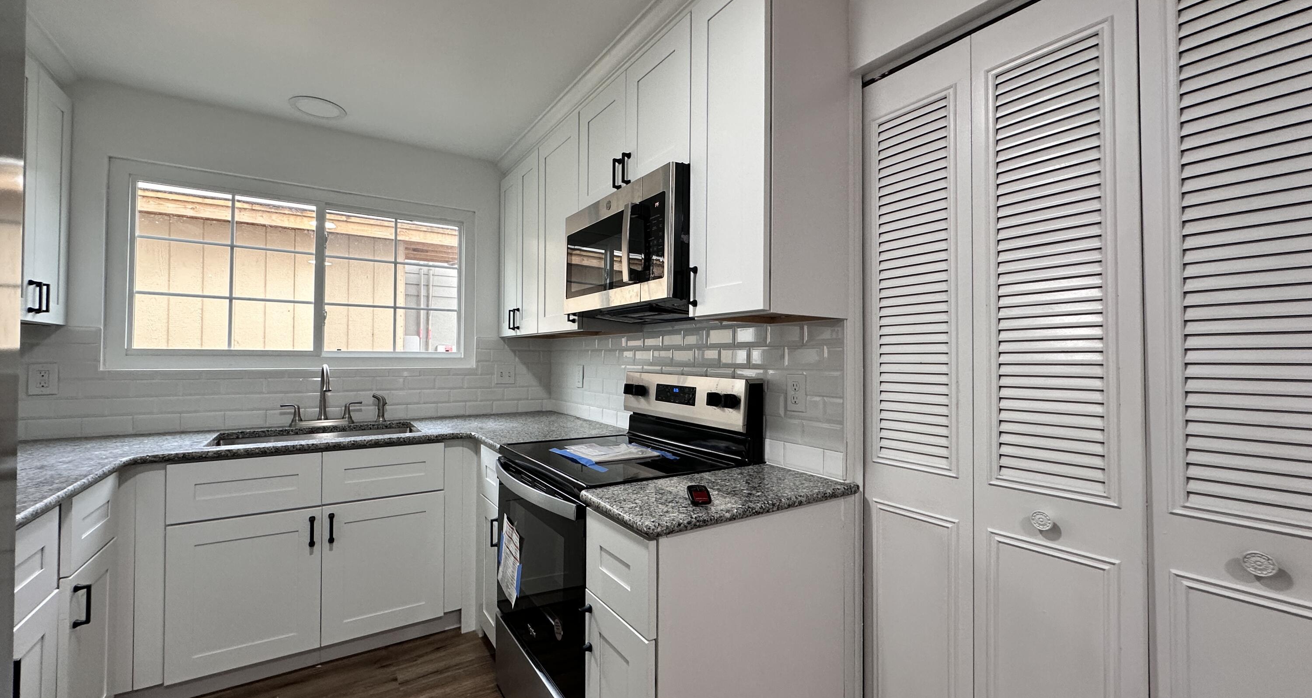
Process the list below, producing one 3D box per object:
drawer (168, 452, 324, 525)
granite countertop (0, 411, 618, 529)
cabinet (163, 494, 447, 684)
[{"bbox_3d":[-1.610,0.513,2.126,0.454,0.207,0.400,1,-1,-33],"label":"drawer"},{"bbox_3d":[-1.259,0.392,2.027,2.435,0.039,1.580,1,-1,-33],"label":"granite countertop"},{"bbox_3d":[-1.476,0.896,2.330,0.911,0.543,0.600,1,-1,-33],"label":"cabinet"}]

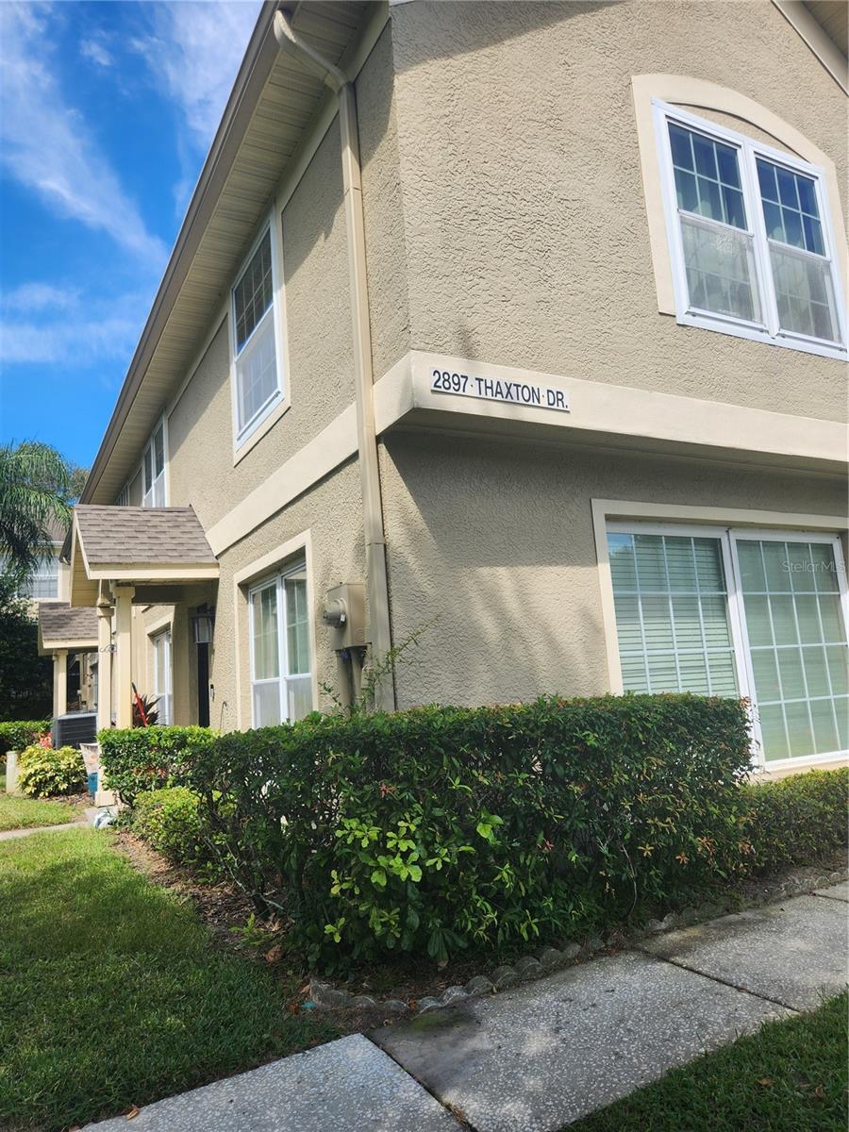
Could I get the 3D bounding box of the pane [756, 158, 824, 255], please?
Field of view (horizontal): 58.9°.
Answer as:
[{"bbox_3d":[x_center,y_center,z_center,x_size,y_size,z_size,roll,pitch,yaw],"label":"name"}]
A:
[{"bbox_3d":[2.967,-2.892,6.076,0.750,0.700,0.050,1,-9,-29],"label":"pane"}]

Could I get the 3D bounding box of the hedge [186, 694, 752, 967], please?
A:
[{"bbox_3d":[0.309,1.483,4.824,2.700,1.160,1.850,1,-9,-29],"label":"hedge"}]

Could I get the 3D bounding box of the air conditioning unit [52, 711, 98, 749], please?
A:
[{"bbox_3d":[-6.541,3.270,14.189,0.750,0.820,0.750,2,-10,-36],"label":"air conditioning unit"}]

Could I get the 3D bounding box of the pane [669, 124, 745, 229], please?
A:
[{"bbox_3d":[2.123,-2.885,5.607,0.750,0.700,0.050,1,-9,-29],"label":"pane"}]

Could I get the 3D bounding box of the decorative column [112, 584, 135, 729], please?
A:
[{"bbox_3d":[-2.887,1.327,7.235,0.200,2.280,0.200,1,-9,-29],"label":"decorative column"}]

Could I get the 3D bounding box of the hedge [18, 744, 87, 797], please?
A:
[{"bbox_3d":[-5.068,2.777,10.291,0.880,0.670,0.780,1,-9,-29],"label":"hedge"}]

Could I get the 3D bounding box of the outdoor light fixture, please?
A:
[{"bbox_3d":[-2.302,0.647,7.809,0.250,0.400,0.200,1,-9,-29],"label":"outdoor light fixture"}]

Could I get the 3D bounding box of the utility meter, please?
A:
[{"bbox_3d":[-0.518,0.317,4.598,0.215,0.380,0.300,1,-9,-29],"label":"utility meter"}]

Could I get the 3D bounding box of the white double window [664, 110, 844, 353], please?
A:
[{"bbox_3d":[2.575,-2.523,5.792,1.930,1.630,0.100,1,-9,-29],"label":"white double window"}]

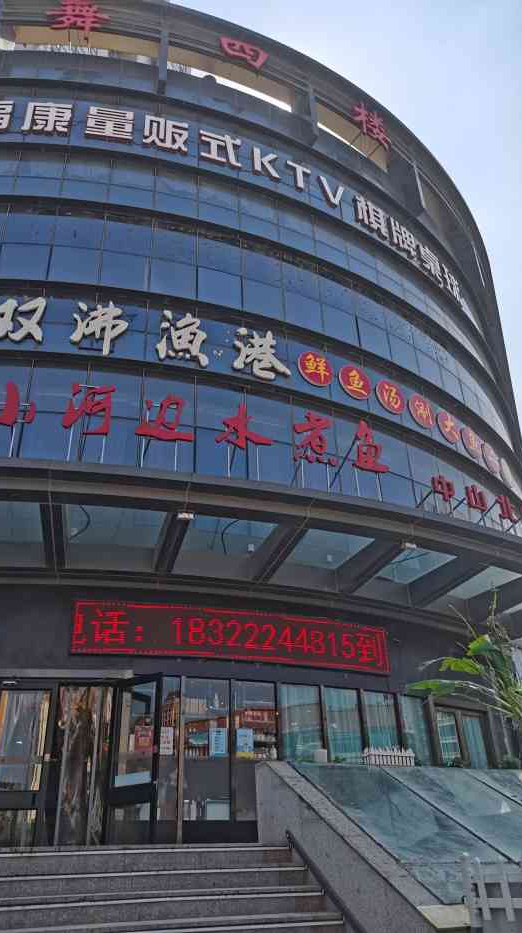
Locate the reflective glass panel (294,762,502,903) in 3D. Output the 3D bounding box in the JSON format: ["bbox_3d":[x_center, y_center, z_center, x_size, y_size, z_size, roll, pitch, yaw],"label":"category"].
[{"bbox_3d":[0.970,2.482,4.950,0.780,0.060,2.680,7,-10,-15],"label":"reflective glass panel"}]

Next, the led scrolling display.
[{"bbox_3d":[-0.210,2.369,9.683,4.678,0.726,0.280,10,-33,-19],"label":"led scrolling display"}]

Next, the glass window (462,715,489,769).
[{"bbox_3d":[4.023,5.171,13.120,0.620,0.950,0.100,23,-39,-37],"label":"glass window"}]

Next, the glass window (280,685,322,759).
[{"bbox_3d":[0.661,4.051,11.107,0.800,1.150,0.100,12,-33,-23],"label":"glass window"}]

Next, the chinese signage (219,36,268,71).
[{"bbox_3d":[-0.381,-10.172,17.309,1.300,0.720,0.150,10,-32,-20],"label":"chinese signage"}]

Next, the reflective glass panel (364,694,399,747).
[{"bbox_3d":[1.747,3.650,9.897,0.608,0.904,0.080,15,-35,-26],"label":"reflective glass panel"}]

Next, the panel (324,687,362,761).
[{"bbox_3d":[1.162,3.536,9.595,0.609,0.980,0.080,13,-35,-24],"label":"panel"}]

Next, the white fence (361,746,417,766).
[{"bbox_3d":[2.012,4.626,11.159,0.900,0.310,0.200,15,-35,-28],"label":"white fence"}]

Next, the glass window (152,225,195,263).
[{"bbox_3d":[-1.615,-4.193,13.161,0.869,0.973,0.080,7,-32,-15],"label":"glass window"}]

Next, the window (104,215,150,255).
[{"bbox_3d":[-2.457,-4.277,12.963,0.869,0.973,0.080,5,-32,-12],"label":"window"}]

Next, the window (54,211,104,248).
[{"bbox_3d":[-3.310,-4.332,12.812,0.869,0.973,0.080,3,-32,-9],"label":"window"}]

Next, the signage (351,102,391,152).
[{"bbox_3d":[3.001,-9.216,18.901,1.300,1.350,0.150,18,-36,-31],"label":"signage"}]

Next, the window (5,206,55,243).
[{"bbox_3d":[-4.172,-4.359,12.706,0.869,0.973,0.080,1,-31,-5],"label":"window"}]

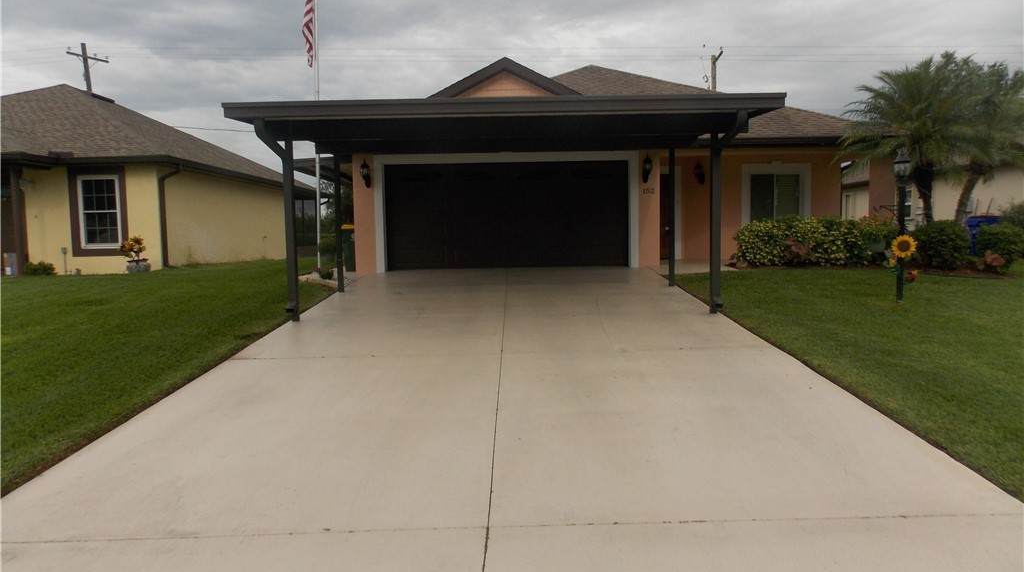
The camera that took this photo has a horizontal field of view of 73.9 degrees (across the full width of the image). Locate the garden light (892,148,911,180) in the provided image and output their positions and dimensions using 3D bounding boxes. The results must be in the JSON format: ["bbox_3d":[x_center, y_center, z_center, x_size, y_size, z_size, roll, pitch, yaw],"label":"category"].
[{"bbox_3d":[5.311,-1.655,9.270,0.215,0.440,0.215,-1,4,0],"label":"garden light"}]

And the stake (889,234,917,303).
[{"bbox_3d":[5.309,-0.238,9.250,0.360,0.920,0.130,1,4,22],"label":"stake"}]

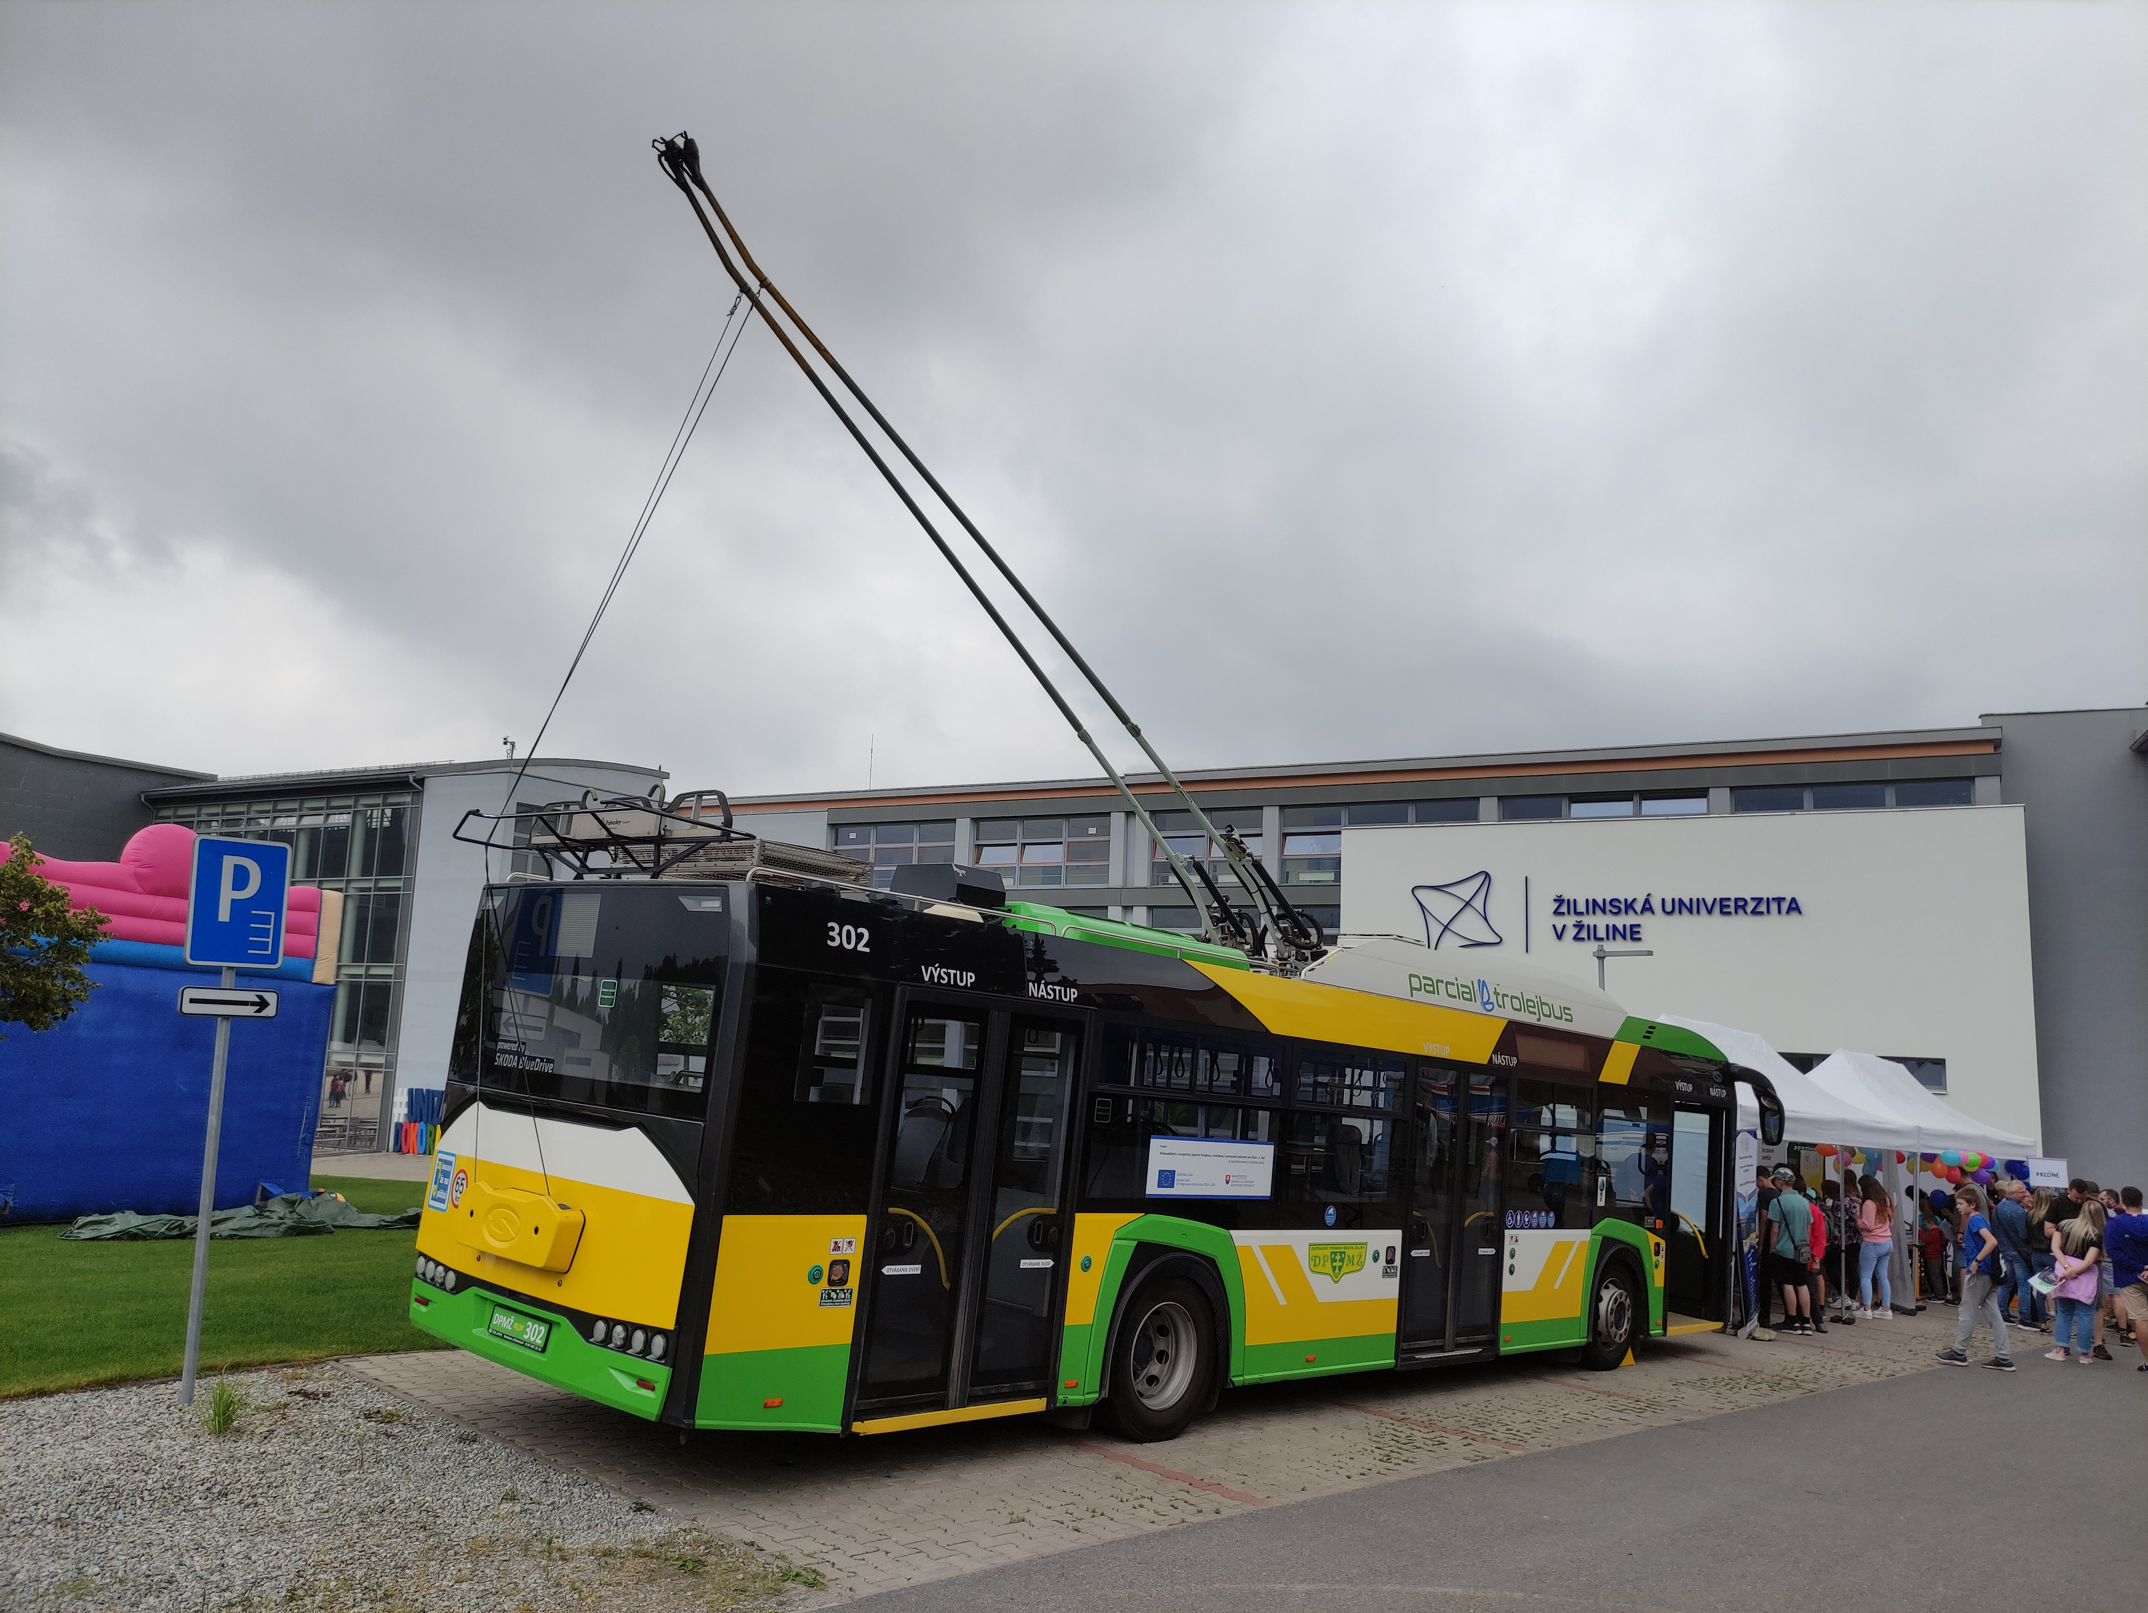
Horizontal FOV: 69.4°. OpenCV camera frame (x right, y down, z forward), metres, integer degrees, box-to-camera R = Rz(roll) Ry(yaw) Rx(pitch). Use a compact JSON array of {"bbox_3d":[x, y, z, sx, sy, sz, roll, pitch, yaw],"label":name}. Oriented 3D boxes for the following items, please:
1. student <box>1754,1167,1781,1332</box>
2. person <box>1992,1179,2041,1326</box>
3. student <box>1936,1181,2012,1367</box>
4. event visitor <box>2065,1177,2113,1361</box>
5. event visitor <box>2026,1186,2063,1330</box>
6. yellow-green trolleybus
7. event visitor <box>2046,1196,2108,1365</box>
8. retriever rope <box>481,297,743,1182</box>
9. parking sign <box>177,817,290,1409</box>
[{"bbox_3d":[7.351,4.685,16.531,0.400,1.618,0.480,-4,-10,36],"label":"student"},{"bbox_3d":[11.613,5.494,19.131,0.380,1.732,0.500,4,-8,-14],"label":"person"},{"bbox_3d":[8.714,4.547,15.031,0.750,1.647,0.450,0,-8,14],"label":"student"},{"bbox_3d":[10.818,4.928,16.575,0.380,1.828,0.500,8,-10,-36],"label":"event visitor"},{"bbox_3d":[11.823,5.529,19.003,0.350,1.661,0.450,9,-11,-40],"label":"event visitor"},{"bbox_3d":[1.491,2.443,11.443,2.600,3.280,12.000,-3,-13,43],"label":"yellow-green trolleybus"},{"bbox_3d":[10.316,4.879,16.010,0.500,1.636,0.400,-4,-10,37],"label":"event visitor"},{"bbox_3d":[-2.357,-0.508,7.931,1.106,4.760,0.936,-5,-11,43],"label":"retriever rope"},{"bbox_3d":[-4.529,1.622,8.199,0.500,2.943,0.090,4,-8,-21],"label":"parking sign"}]

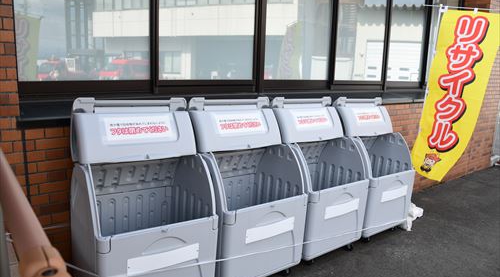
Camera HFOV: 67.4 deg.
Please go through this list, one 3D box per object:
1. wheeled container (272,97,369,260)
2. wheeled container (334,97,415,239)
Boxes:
[{"bbox_3d":[0.562,0.320,3.313,0.750,1.335,0.660,-6,13,-36],"label":"wheeled container"},{"bbox_3d":[1.194,0.265,3.792,0.750,1.335,0.660,-6,13,-34],"label":"wheeled container"}]

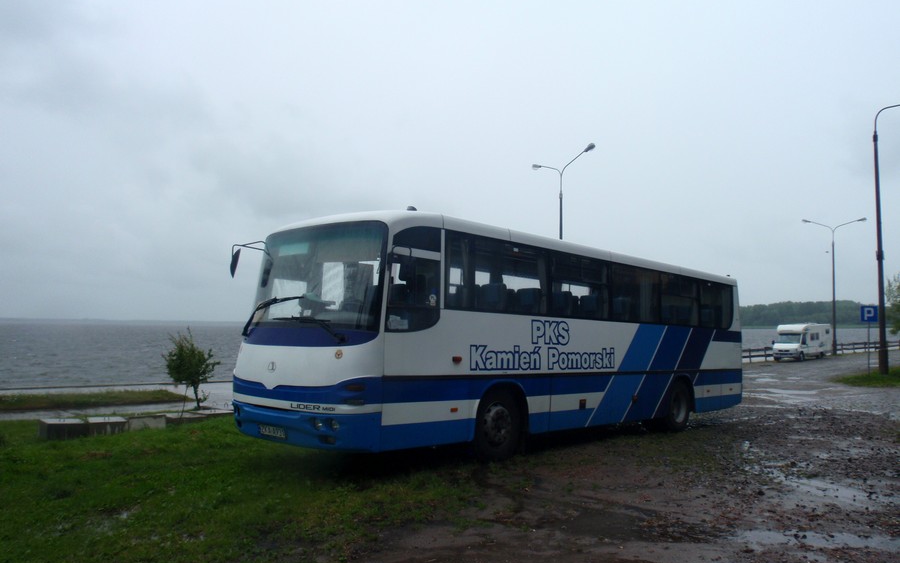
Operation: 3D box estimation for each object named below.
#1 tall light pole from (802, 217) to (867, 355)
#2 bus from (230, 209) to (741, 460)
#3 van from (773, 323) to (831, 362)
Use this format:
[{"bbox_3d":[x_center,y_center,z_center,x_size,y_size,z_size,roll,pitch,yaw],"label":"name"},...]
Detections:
[{"bbox_3d":[32.439,0.440,61.652,5.100,11.540,0.400,-1,-4,18],"label":"tall light pole"},{"bbox_3d":[1.698,1.059,12.441,2.520,3.100,10.600,-3,-7,43],"label":"bus"},{"bbox_3d":[27.972,4.793,58.049,6.150,2.880,2.250,3,-5,-41],"label":"van"}]

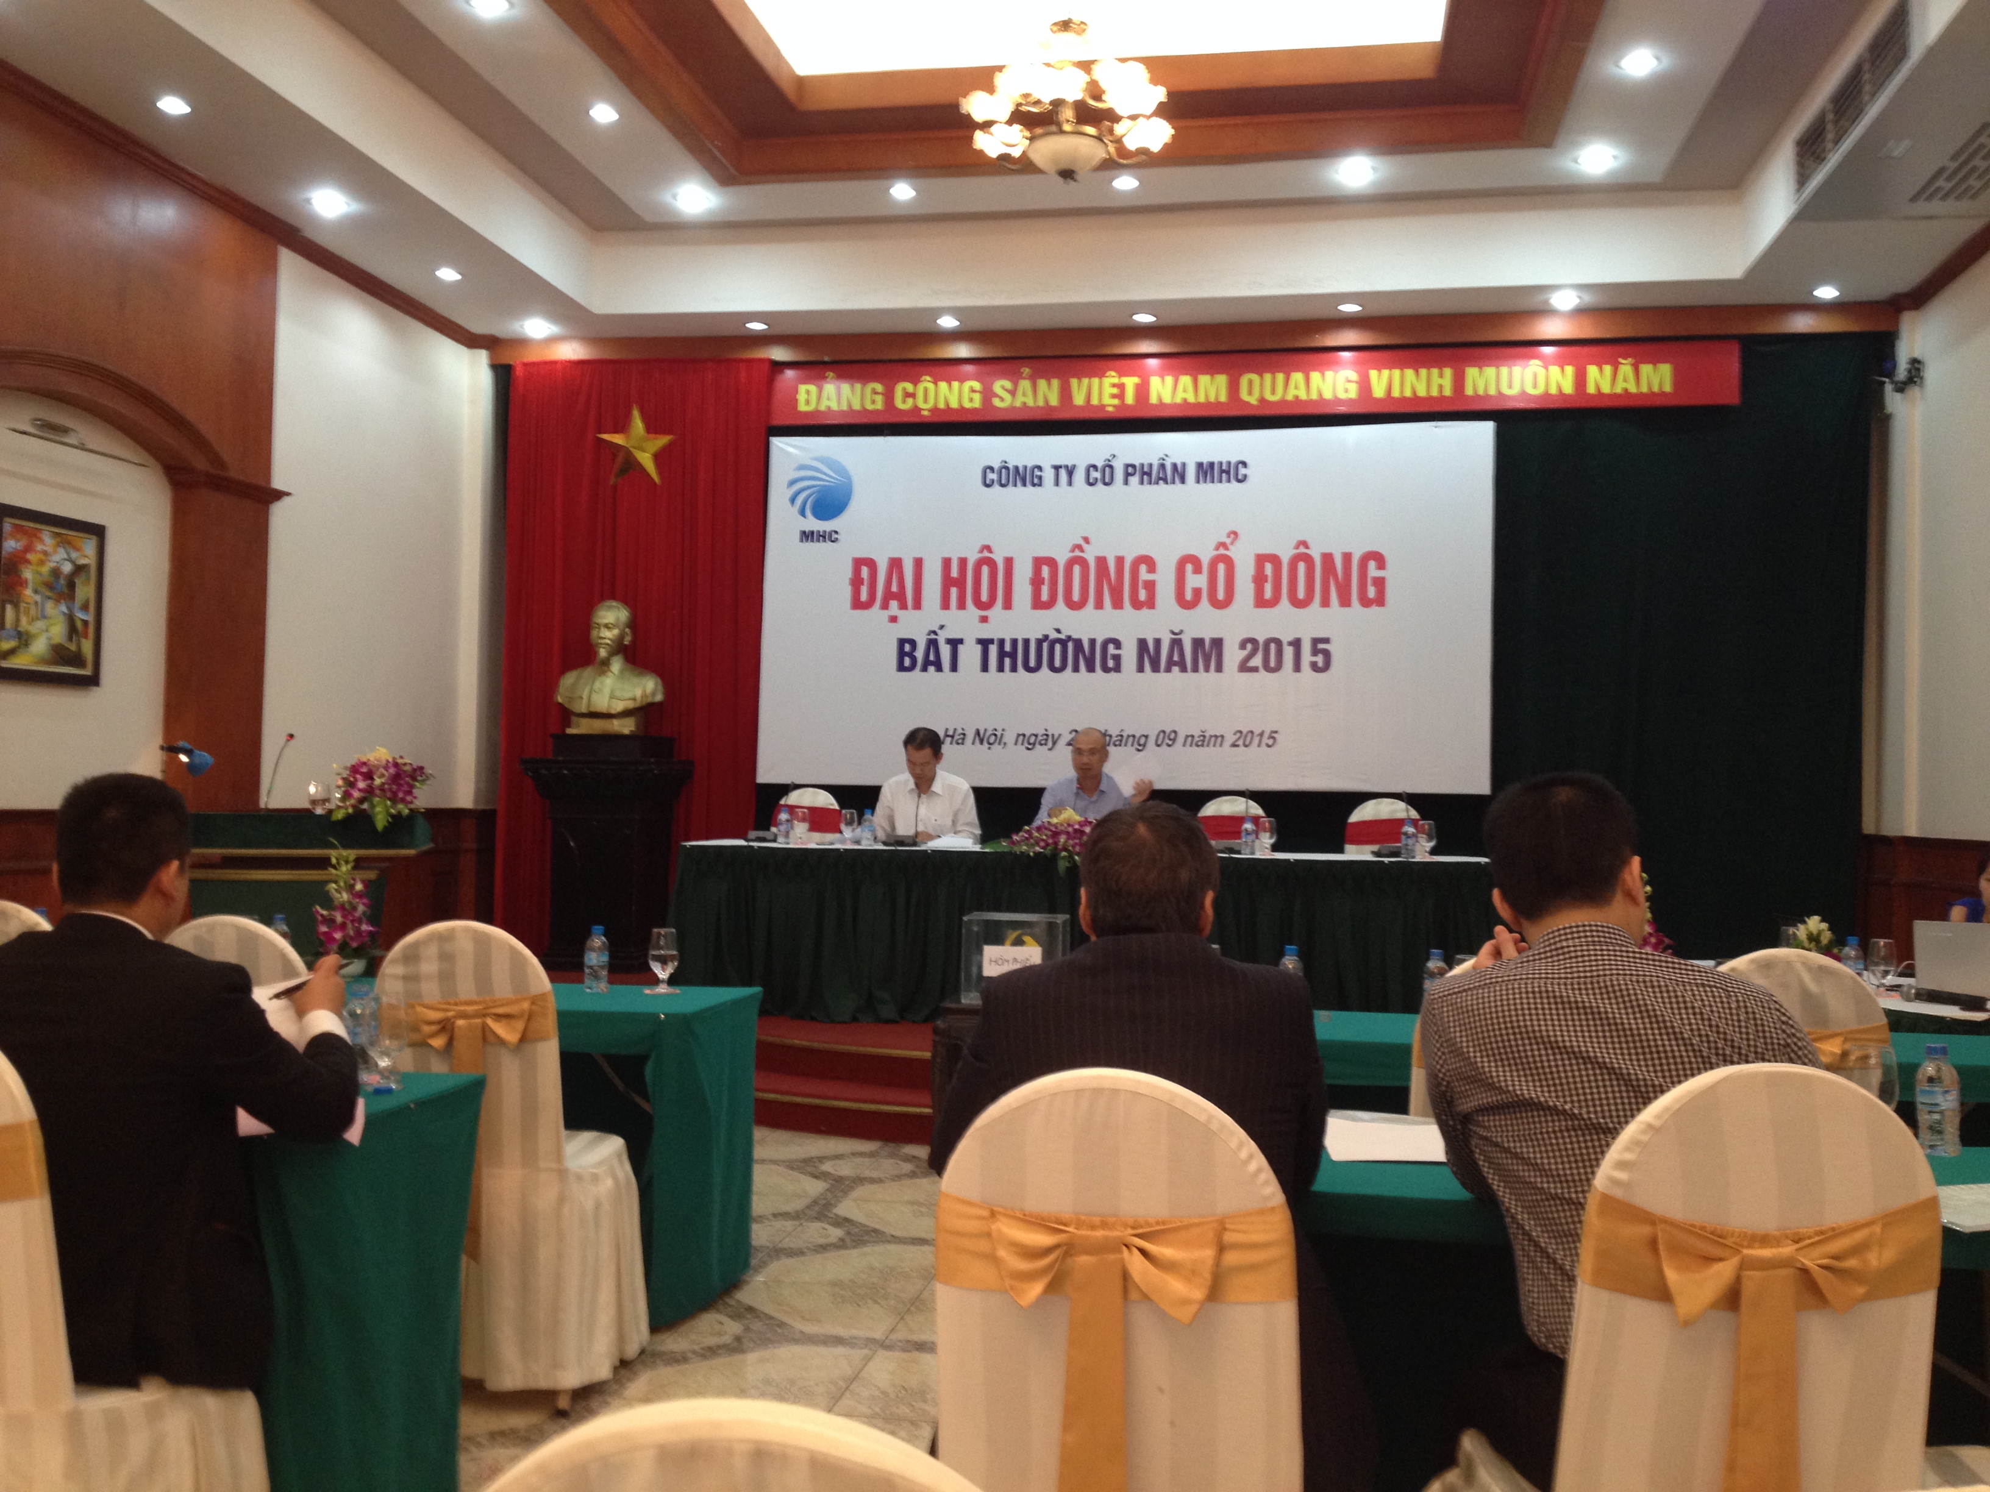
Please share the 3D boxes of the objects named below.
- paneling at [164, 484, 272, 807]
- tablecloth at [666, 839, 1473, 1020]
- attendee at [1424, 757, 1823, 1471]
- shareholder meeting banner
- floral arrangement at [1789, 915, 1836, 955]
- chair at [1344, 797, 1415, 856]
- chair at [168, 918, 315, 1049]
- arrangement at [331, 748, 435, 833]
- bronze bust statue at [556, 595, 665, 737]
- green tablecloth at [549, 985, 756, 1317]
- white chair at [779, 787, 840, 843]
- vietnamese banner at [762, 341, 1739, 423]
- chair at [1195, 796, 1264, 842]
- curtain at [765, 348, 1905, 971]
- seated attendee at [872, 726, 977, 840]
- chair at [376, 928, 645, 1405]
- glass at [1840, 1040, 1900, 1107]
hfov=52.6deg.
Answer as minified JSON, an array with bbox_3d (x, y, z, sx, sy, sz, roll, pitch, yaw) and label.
[{"bbox_3d":[-3.604,-0.467,9.363,0.140,1.520,0.720,0,-2,9],"label":"paneling"},{"bbox_3d":[0.379,0.863,9.248,3.690,0.750,0.900,1,-2,10],"label":"tablecloth"},{"bbox_3d":[0.777,0.691,2.509,0.530,1.320,0.820,0,-2,9],"label":"attendee"},{"bbox_3d":[0.666,-0.768,11.237,4.080,2.010,0.050,1,-2,10],"label":"shareholder meeting banner"},{"bbox_3d":[2.499,0.620,6.142,0.200,0.210,0.200,0,-2,9],"label":"floral arrangement"},{"bbox_3d":[1.831,0.762,9.471,0.420,1.010,0.530,0,-2,9],"label":"chair"},{"bbox_3d":[-1.614,0.875,4.506,0.420,1.010,0.530,0,-2,9],"label":"chair"},{"bbox_3d":[-2.812,0.200,9.240,0.440,0.390,0.400,1,-2,10],"label":"arrangement"},{"bbox_3d":[-2.184,-0.453,11.449,0.620,0.770,0.360,1,-2,10],"label":"bronze bust statue"},{"bbox_3d":[-1.528,0.990,5.148,1.750,0.740,0.680,1,-2,10],"label":"green tablecloth"},{"bbox_3d":[-0.995,0.744,10.203,0.430,1.000,0.520,1,-2,10],"label":"white chair"},{"bbox_3d":[1.386,-2.062,11.492,5.480,0.370,0.030,0,-2,9],"label":"vietnamese banner"},{"bbox_3d":[1.133,0.768,9.749,0.430,1.000,0.520,1,-2,10],"label":"chair"},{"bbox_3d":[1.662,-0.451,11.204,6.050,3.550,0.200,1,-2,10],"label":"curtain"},{"bbox_3d":[-0.371,0.593,9.815,0.550,1.300,0.750,1,-2,10],"label":"seated attendee"},{"bbox_3d":[-1.034,0.856,4.274,0.440,0.970,0.500,1,-2,8],"label":"chair"},{"bbox_3d":[1.317,0.535,3.024,0.085,0.175,0.085,0,-2,9],"label":"glass"}]

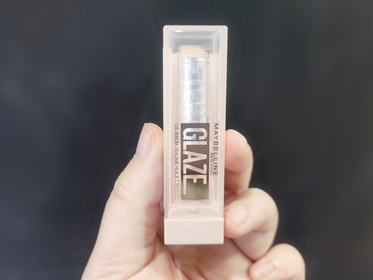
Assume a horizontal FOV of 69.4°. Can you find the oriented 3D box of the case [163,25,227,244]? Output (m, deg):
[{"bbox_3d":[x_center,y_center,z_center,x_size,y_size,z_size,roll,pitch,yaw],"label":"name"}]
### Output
[{"bbox_3d":[0.003,-0.001,0.103,0.021,0.076,0.021,0,6,0],"label":"case"}]

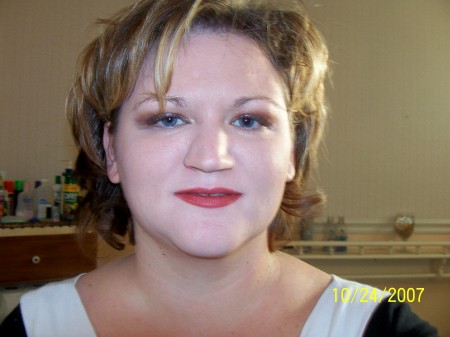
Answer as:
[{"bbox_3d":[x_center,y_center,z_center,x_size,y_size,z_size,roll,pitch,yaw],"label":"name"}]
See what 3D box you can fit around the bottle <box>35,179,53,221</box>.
[{"bbox_3d":[-0.831,0.145,2.100,0.070,0.193,0.066,2,-1,-23],"label":"bottle"}]

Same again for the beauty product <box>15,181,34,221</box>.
[{"bbox_3d":[-0.930,0.148,2.120,0.076,0.184,0.052,2,-1,-29],"label":"beauty product"}]

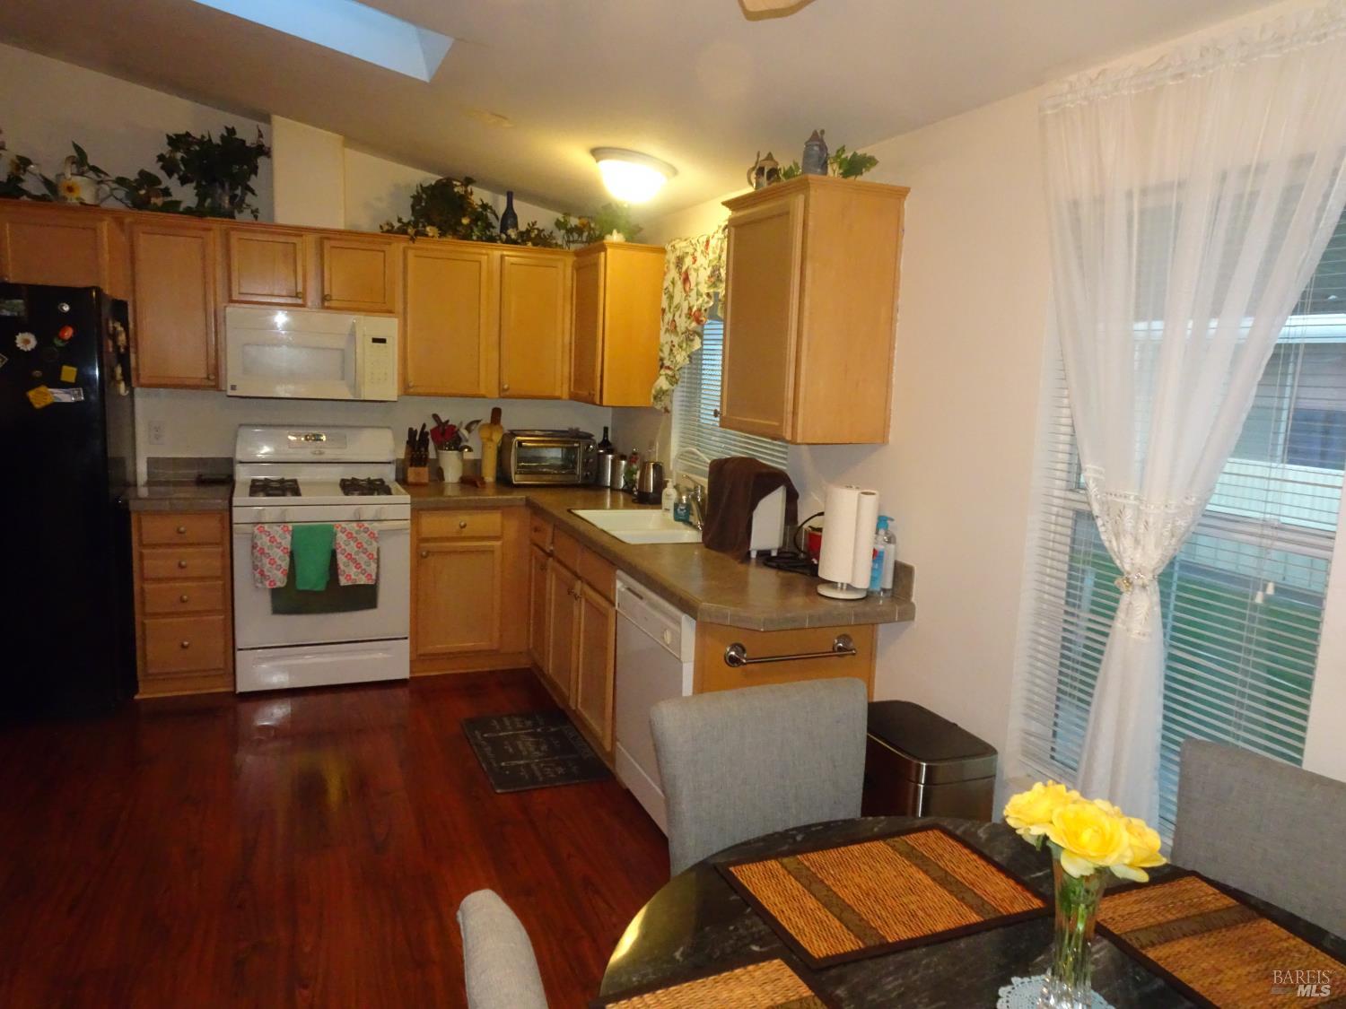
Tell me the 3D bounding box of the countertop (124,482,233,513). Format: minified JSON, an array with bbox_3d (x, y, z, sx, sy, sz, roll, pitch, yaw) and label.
[{"bbox_3d":[-2.302,-0.042,4.404,0.429,0.050,0.643,-1,9,-22],"label":"countertop"}]

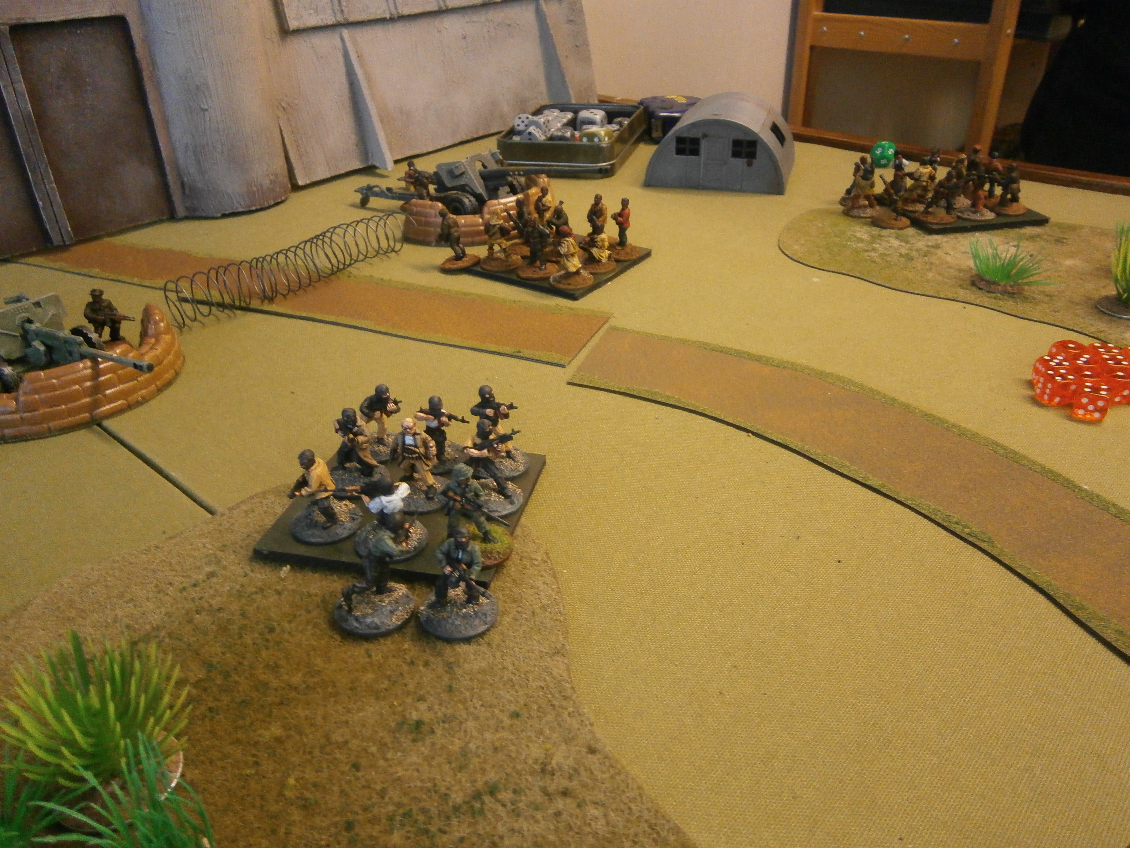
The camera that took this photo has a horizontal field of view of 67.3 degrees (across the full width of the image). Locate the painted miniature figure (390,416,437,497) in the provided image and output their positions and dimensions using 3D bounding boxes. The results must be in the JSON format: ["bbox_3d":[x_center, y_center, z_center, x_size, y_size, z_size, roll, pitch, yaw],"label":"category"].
[{"bbox_3d":[-0.055,0.011,0.309,0.018,0.030,0.016,-12,33,-14],"label":"painted miniature figure"}]

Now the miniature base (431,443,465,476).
[{"bbox_3d":[-0.050,0.012,0.330,0.025,0.002,0.025,-1,31,0],"label":"miniature base"}]

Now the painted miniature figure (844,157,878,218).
[{"bbox_3d":[0.204,-0.162,0.576,0.025,0.037,0.025,9,33,17],"label":"painted miniature figure"}]

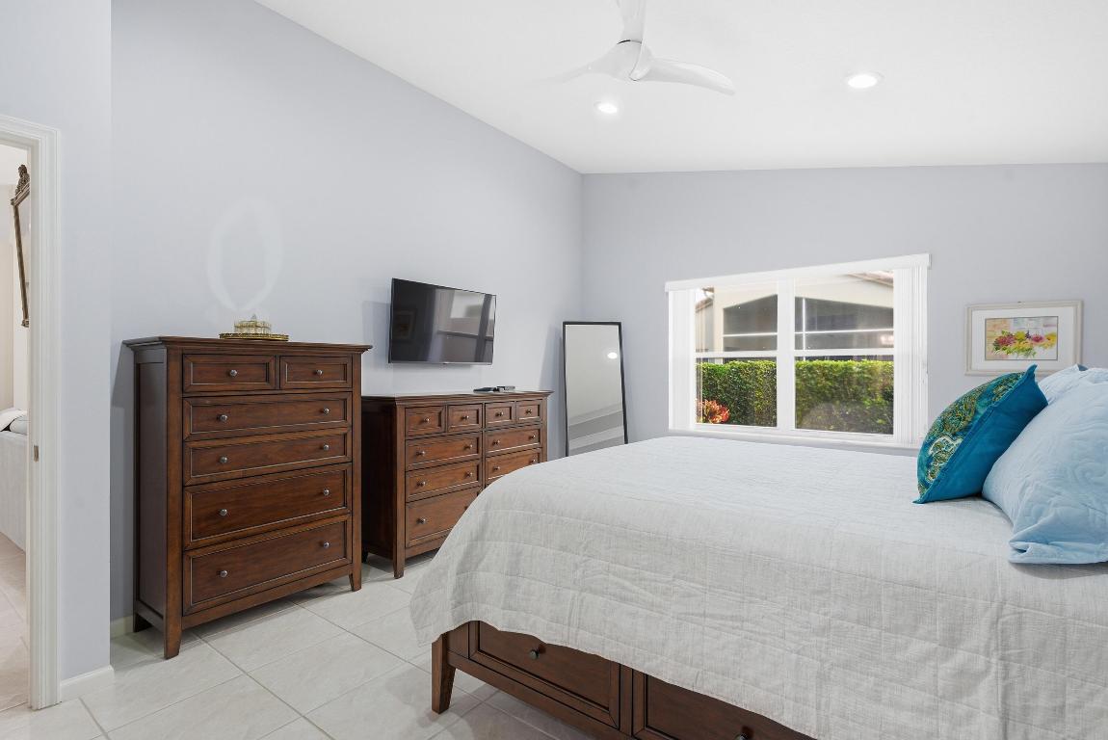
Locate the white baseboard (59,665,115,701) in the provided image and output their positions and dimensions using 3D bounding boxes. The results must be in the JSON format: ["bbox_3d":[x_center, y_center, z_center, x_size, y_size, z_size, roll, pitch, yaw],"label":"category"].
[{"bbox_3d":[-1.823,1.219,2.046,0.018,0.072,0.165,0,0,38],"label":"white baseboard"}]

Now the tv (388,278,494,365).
[{"bbox_3d":[-0.802,-0.324,3.856,0.060,0.565,0.968,5,3,38],"label":"tv"}]

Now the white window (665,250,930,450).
[{"bbox_3d":[1.829,-0.123,4.238,1.955,1.350,0.120,0,0,38],"label":"white window"}]

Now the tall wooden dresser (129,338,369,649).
[{"bbox_3d":[-1.546,0.561,2.753,0.483,1.390,1.020,0,0,37],"label":"tall wooden dresser"}]

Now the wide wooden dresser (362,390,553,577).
[{"bbox_3d":[-0.650,0.714,3.843,0.465,1.087,1.515,0,0,39],"label":"wide wooden dresser"}]

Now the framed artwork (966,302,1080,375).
[{"bbox_3d":[3.004,-0.193,3.370,0.555,0.465,0.030,0,0,38],"label":"framed artwork"}]

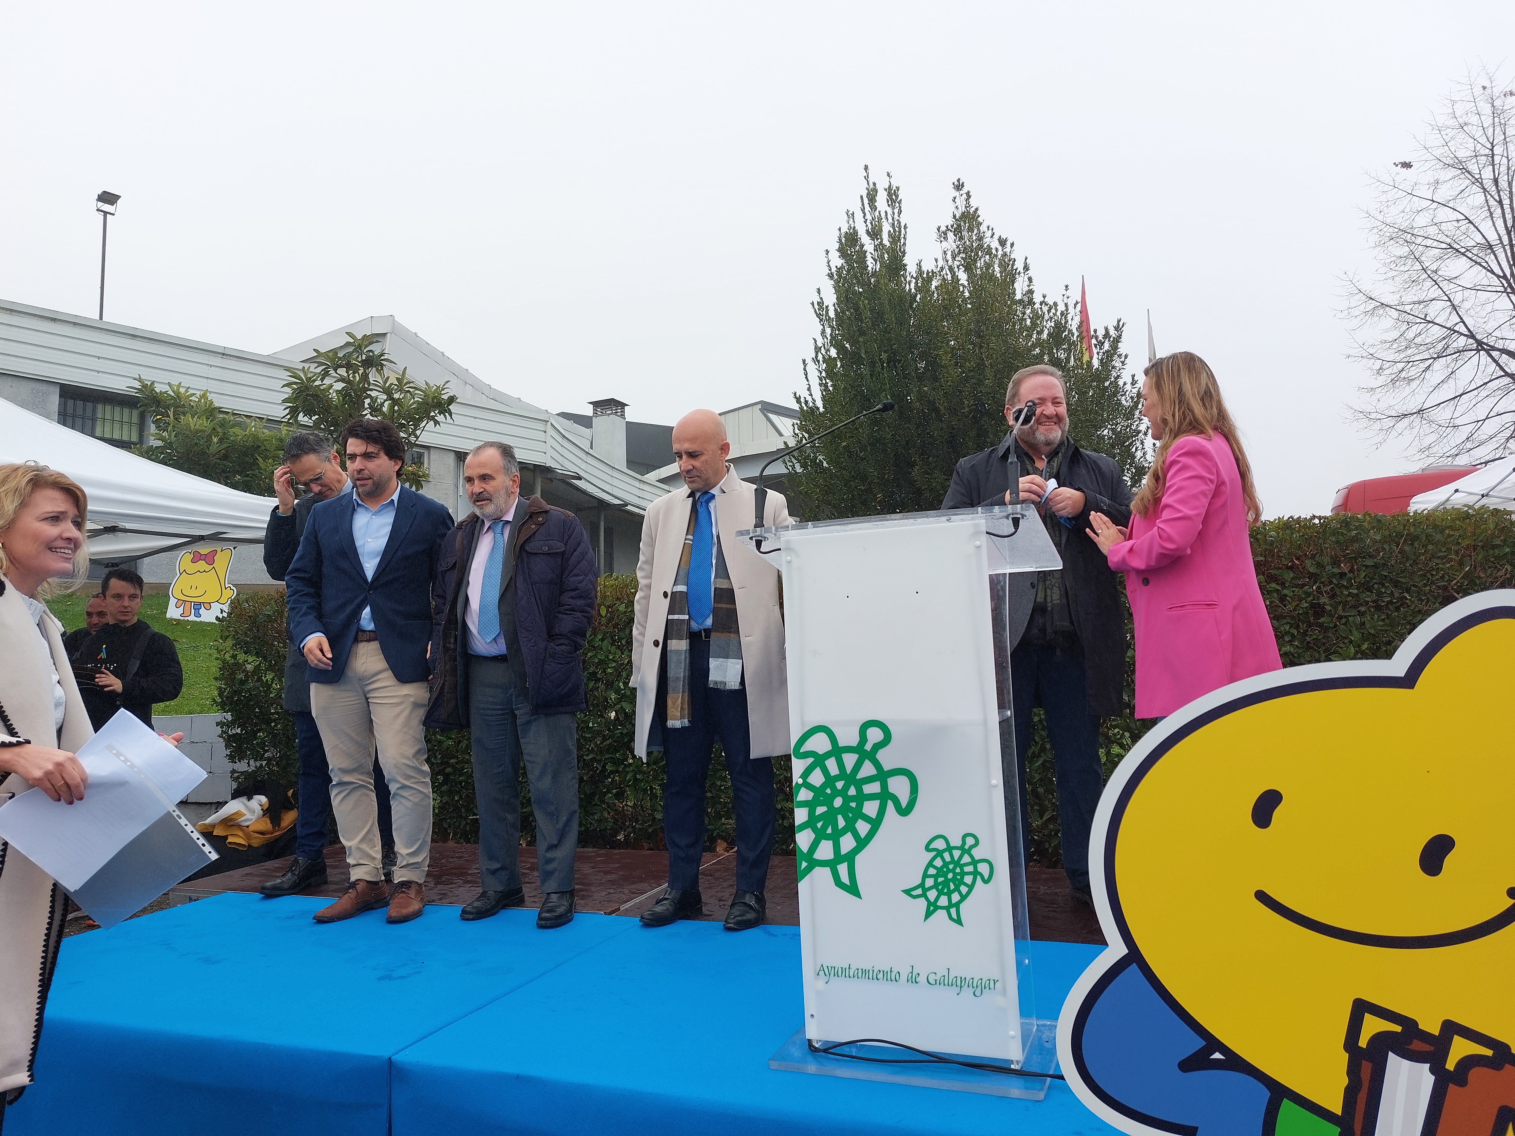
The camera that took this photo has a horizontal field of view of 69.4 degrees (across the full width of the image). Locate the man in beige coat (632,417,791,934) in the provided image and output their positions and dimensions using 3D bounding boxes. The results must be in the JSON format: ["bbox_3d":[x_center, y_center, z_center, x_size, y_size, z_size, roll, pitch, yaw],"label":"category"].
[{"bbox_3d":[-0.148,0.326,3.748,0.560,1.742,0.400,-3,-4,10],"label":"man in beige coat"}]

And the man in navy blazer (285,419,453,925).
[{"bbox_3d":[-1.426,0.351,4.025,0.580,1.810,0.420,-2,-4,-3],"label":"man in navy blazer"}]

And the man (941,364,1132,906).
[{"bbox_3d":[0.950,0.195,3.720,0.600,1.800,0.400,-2,-4,6],"label":"man"}]

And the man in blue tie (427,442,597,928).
[{"bbox_3d":[-0.875,0.387,3.916,0.560,1.687,0.420,-3,-4,12],"label":"man in blue tie"}]

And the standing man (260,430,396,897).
[{"bbox_3d":[-1.720,0.355,4.420,0.520,1.800,0.400,-4,-5,22],"label":"standing man"}]

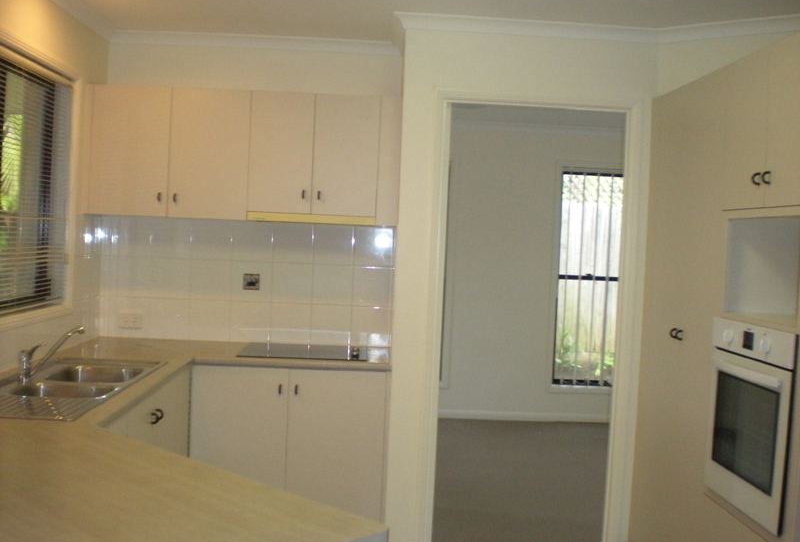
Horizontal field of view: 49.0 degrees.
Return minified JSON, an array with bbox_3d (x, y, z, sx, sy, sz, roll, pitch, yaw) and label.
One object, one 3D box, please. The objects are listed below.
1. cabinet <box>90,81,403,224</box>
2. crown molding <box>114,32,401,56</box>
[{"bbox_3d":[-0.725,-0.534,4.179,1.435,0.591,0.314,2,2,-1],"label":"cabinet"},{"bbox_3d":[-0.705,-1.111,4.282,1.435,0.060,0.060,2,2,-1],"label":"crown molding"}]

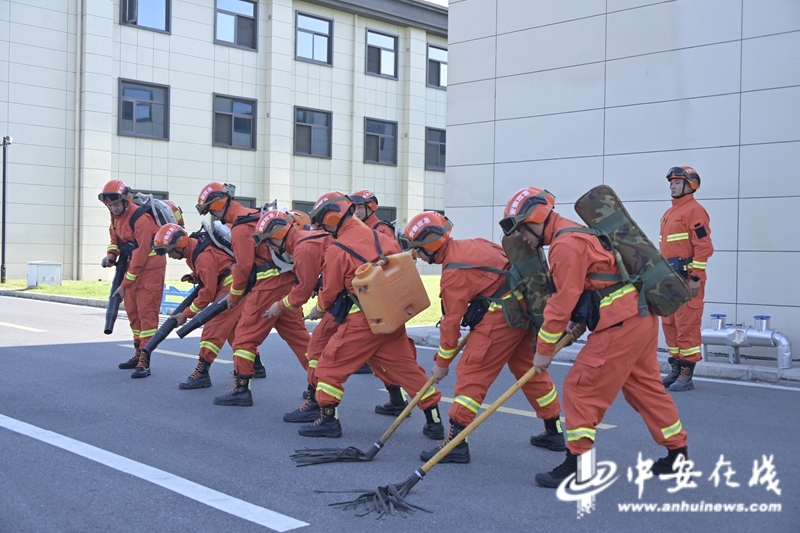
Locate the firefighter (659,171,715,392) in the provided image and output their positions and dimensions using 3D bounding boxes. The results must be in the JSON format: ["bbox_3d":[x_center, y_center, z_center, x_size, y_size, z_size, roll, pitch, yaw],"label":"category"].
[{"bbox_3d":[2.361,0.083,7.520,0.340,1.830,0.500,0,1,-40],"label":"firefighter"}]

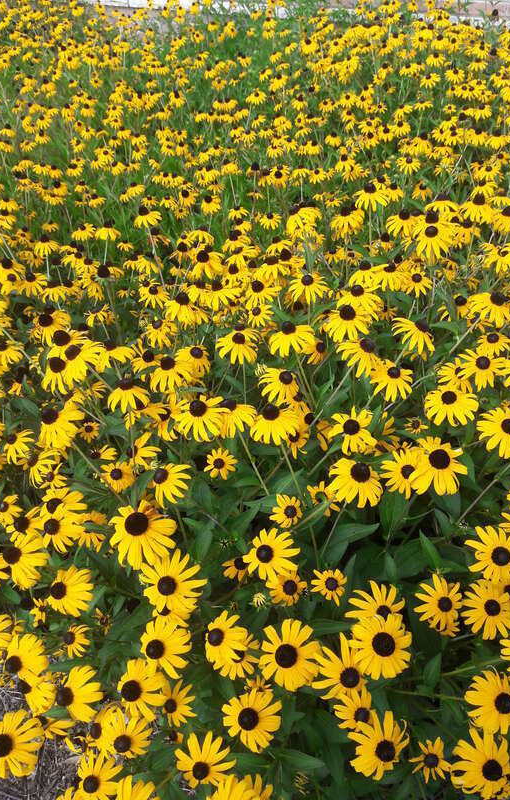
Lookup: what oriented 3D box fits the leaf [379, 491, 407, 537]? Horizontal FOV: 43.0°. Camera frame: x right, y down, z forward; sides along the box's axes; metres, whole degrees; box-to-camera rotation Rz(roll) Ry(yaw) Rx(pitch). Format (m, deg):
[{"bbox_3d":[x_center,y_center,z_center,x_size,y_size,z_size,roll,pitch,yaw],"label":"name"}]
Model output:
[{"bbox_3d":[0.184,0.147,0.860,0.035,0.012,0.072,0,64,0],"label":"leaf"}]

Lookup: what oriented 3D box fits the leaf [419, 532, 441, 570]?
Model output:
[{"bbox_3d":[0.214,0.185,0.790,0.020,0.010,0.056,-13,69,-34],"label":"leaf"}]

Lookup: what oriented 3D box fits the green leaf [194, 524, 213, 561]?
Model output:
[{"bbox_3d":[-0.063,0.173,0.790,0.024,0.010,0.054,13,66,6],"label":"green leaf"}]

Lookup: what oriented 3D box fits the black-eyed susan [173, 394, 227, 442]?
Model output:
[{"bbox_3d":[-0.068,0.023,0.810,0.068,0.030,0.064,-7,57,-9],"label":"black-eyed susan"}]

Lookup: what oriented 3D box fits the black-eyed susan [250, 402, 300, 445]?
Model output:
[{"bbox_3d":[0.025,0.030,0.820,0.064,0.032,0.062,0,50,0],"label":"black-eyed susan"}]

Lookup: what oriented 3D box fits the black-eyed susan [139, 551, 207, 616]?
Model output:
[{"bbox_3d":[-0.088,0.195,0.690,0.069,0.027,0.069,-5,72,-7],"label":"black-eyed susan"}]

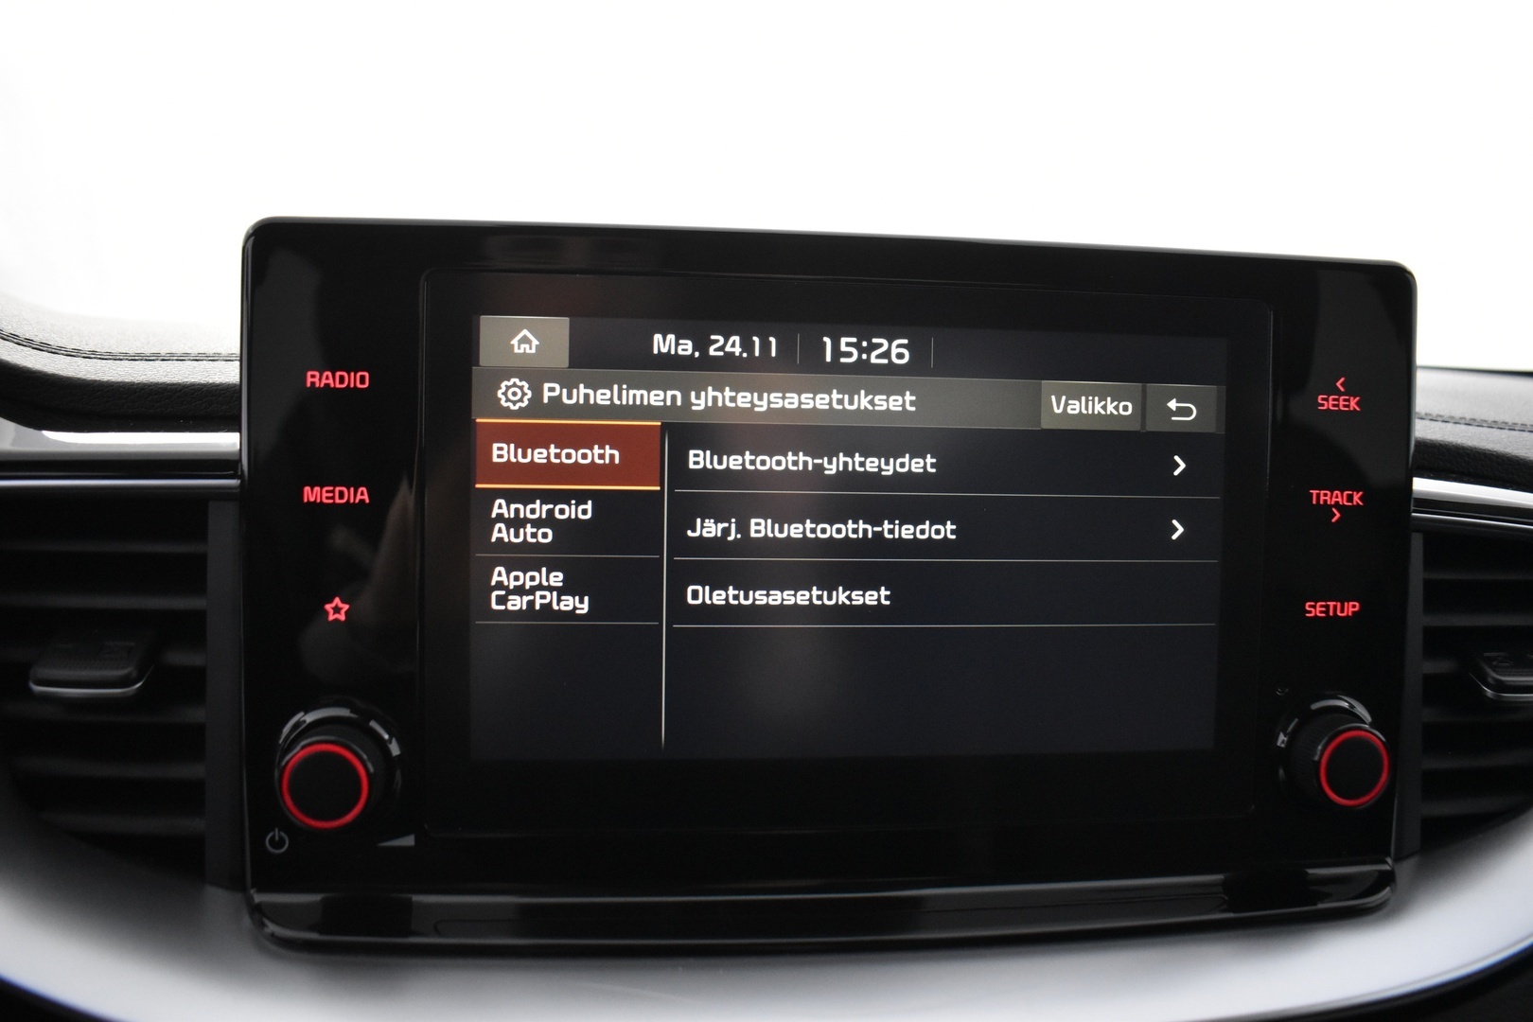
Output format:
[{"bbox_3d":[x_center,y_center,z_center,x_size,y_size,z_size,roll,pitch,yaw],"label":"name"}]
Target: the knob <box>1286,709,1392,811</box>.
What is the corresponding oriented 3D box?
[{"bbox_3d":[0.138,0.060,0.277,0.021,0.021,0.013,1,2,-7],"label":"knob"}]

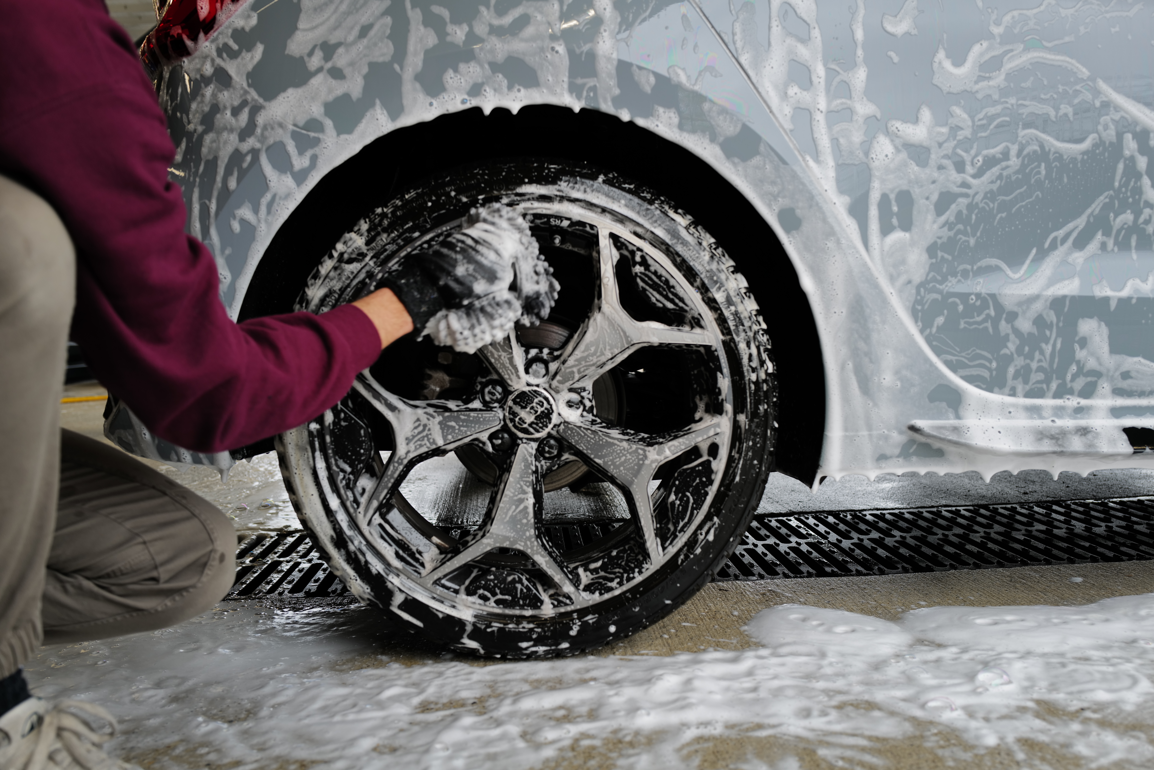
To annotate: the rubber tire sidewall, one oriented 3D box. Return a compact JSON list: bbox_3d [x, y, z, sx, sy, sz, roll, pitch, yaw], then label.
[{"bbox_3d":[-0.069,0.025,1.268,0.668,0.668,0.230,-2,5,-3],"label":"rubber tire sidewall"}]

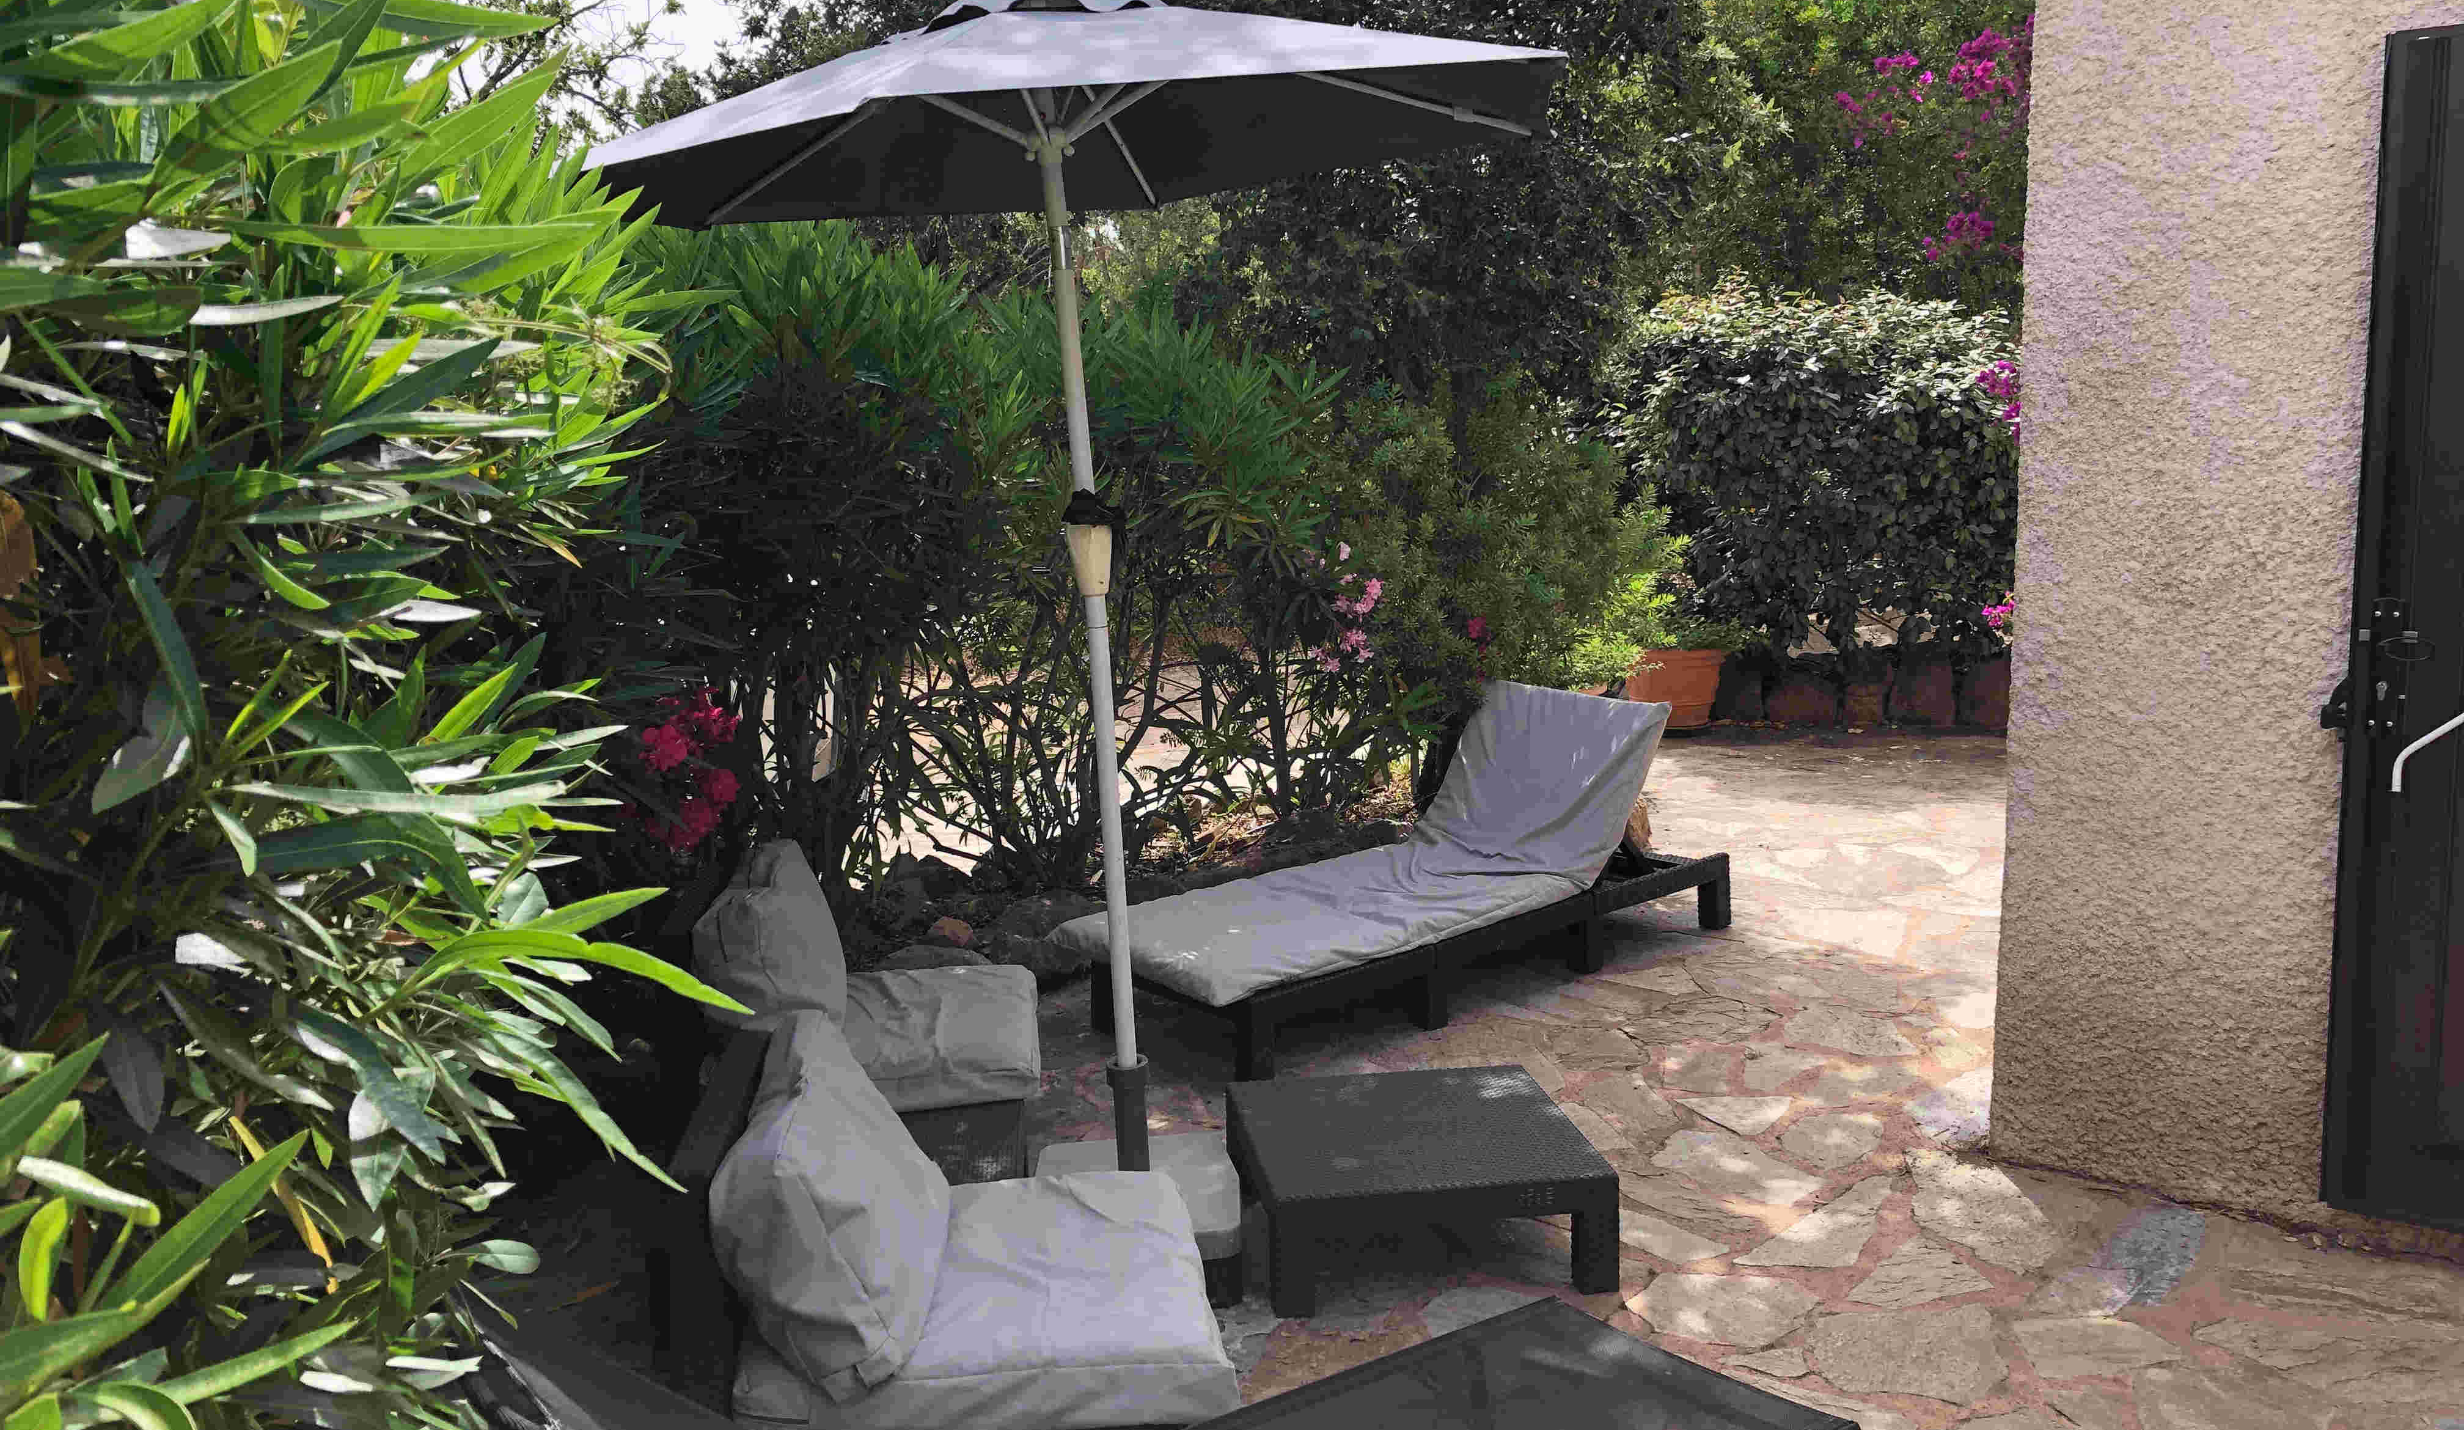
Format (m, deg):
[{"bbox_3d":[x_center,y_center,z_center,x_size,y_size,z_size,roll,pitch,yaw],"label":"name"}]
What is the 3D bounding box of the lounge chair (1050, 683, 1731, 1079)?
[{"bbox_3d":[0.532,0.355,5.398,2.007,0.720,0.630,-9,11,-43],"label":"lounge chair"}]

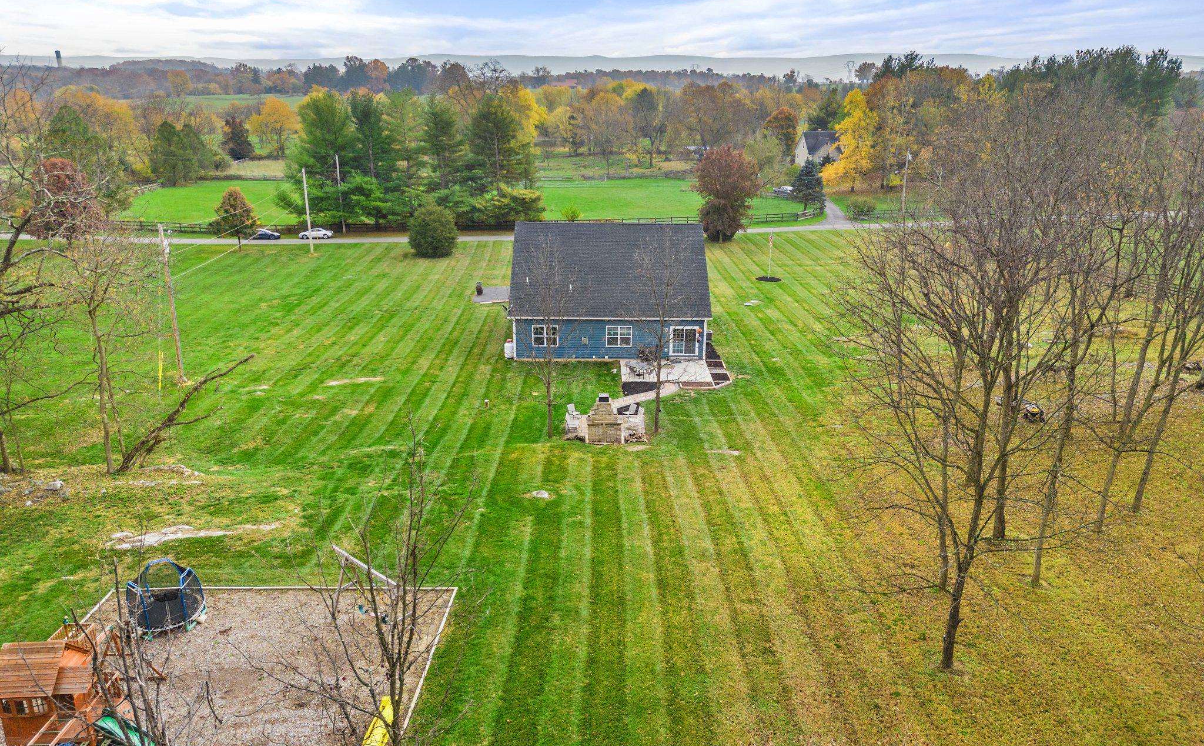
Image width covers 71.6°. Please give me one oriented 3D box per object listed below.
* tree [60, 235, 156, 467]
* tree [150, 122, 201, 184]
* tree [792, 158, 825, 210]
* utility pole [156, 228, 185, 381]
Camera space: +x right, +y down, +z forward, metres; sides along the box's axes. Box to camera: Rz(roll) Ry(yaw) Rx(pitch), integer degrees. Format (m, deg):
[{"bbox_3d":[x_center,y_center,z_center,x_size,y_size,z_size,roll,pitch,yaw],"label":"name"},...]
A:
[{"bbox_3d":[-23.074,-0.779,39.005,4.700,11.700,4.700,0,20,0],"label":"tree"},{"bbox_3d":[-83.961,-43.008,164.131,9.500,12.300,8.000,0,20,0],"label":"tree"},{"bbox_3d":[33.374,-30.440,134.942,5.400,8.300,5.400,0,20,0],"label":"tree"},{"bbox_3d":[-28.411,-4.466,55.235,0.800,10.667,0.600,0,20,0],"label":"utility pole"}]

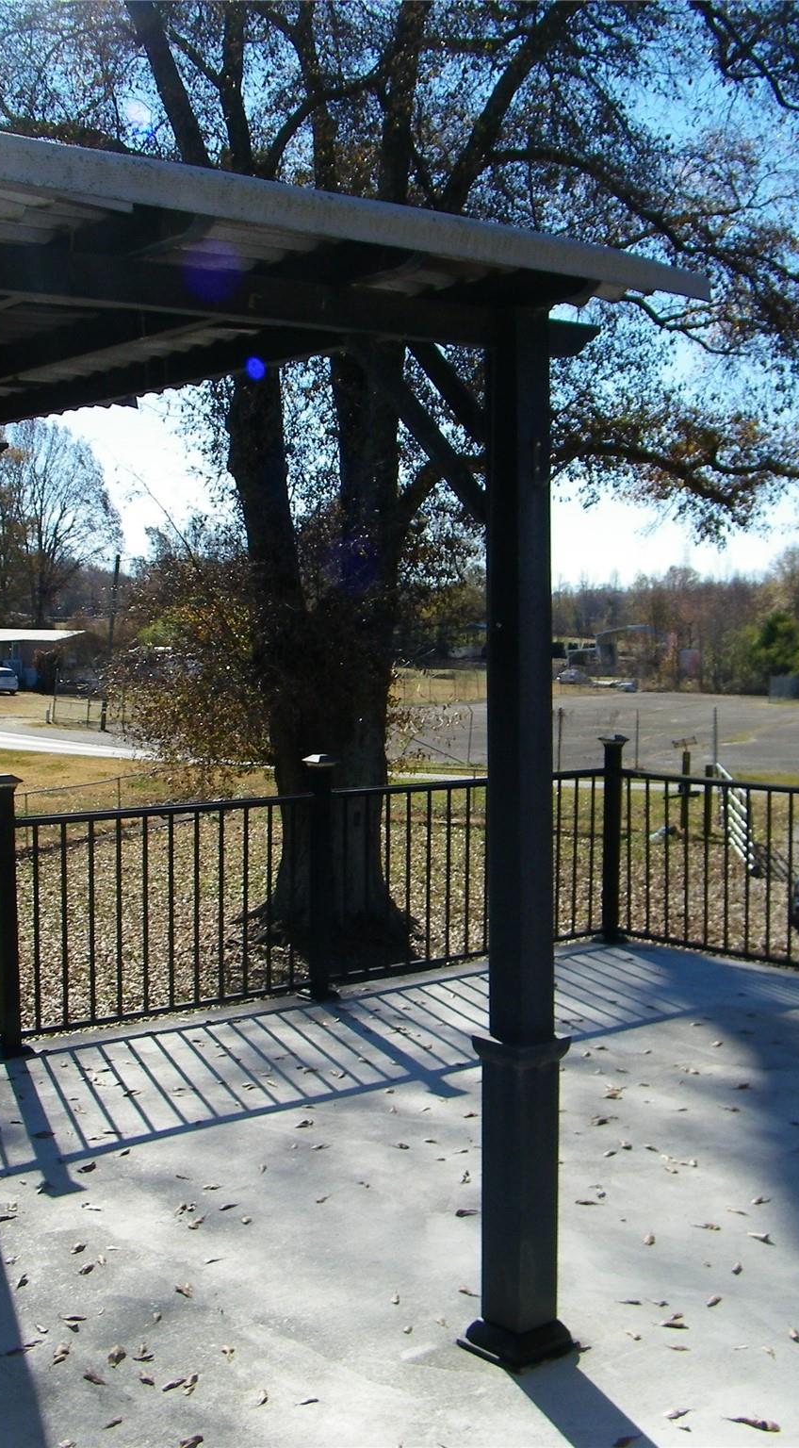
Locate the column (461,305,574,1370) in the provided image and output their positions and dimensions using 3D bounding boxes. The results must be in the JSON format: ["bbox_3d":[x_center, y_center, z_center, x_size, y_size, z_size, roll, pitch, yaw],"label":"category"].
[{"bbox_3d":[0.263,0.249,3.512,0.200,2.346,0.200,-4,5,-41],"label":"column"}]

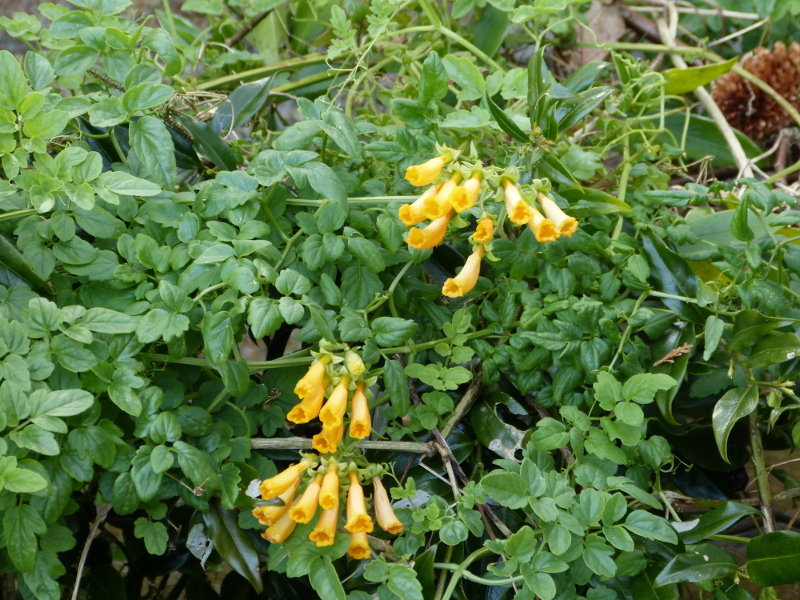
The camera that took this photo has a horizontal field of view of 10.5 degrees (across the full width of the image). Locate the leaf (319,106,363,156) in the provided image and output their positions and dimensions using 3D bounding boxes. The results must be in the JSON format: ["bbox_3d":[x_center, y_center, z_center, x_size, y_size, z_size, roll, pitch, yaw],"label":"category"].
[{"bbox_3d":[-0.029,-0.081,2.146,0.015,0.008,0.029,-36,73,-29],"label":"leaf"}]

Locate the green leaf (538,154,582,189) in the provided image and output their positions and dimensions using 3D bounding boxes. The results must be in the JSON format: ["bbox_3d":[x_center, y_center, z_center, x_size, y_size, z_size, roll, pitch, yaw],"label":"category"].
[{"bbox_3d":[0.083,-0.067,2.250,0.030,0.006,0.011,38,61,8],"label":"green leaf"}]

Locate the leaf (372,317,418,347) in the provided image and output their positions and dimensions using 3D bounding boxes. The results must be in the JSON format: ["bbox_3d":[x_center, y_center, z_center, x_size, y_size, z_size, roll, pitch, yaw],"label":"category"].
[{"bbox_3d":[-0.002,0.014,2.081,0.022,0.015,0.006,-4,-23,-2],"label":"leaf"}]

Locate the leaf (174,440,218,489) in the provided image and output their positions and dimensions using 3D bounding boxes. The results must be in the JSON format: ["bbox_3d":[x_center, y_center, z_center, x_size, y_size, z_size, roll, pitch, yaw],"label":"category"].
[{"bbox_3d":[-0.121,0.098,2.580,0.019,0.010,0.036,-38,77,-22],"label":"leaf"}]

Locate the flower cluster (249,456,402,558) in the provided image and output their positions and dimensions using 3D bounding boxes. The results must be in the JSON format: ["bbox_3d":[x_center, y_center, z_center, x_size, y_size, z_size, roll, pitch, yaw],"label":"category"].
[{"bbox_3d":[-0.043,0.124,2.585,0.090,0.052,0.050,0,20,0],"label":"flower cluster"}]

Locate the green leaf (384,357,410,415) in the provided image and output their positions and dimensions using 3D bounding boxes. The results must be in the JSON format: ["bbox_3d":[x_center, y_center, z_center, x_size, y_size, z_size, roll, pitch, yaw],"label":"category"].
[{"bbox_3d":[-0.002,0.053,2.610,0.014,0.035,0.009,-7,-10,-16],"label":"green leaf"}]

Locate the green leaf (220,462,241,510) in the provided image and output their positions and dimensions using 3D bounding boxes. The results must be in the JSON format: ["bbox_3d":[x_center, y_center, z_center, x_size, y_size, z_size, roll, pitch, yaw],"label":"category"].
[{"bbox_3d":[-0.093,0.102,2.380,0.013,0.027,0.006,-6,-22,13],"label":"green leaf"}]

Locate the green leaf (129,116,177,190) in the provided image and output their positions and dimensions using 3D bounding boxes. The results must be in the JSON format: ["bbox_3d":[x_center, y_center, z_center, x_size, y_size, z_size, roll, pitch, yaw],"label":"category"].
[{"bbox_3d":[-0.125,-0.074,2.200,0.019,0.007,0.044,-20,70,-15],"label":"green leaf"}]

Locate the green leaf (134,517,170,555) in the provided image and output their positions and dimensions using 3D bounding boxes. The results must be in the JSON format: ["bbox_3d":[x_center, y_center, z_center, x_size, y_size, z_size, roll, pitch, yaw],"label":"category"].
[{"bbox_3d":[-0.138,0.131,2.400,0.020,0.021,0.004,-14,-23,-6],"label":"green leaf"}]

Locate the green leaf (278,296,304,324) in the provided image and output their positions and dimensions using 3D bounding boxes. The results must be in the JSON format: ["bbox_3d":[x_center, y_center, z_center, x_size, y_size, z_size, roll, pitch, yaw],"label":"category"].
[{"bbox_3d":[-0.054,0.005,2.160,0.012,0.006,0.016,-16,67,-7],"label":"green leaf"}]

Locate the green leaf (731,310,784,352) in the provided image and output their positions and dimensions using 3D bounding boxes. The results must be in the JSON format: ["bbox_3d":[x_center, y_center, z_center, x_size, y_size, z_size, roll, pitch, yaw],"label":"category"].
[{"bbox_3d":[0.203,0.018,2.450,0.041,0.008,0.019,-22,57,-8],"label":"green leaf"}]

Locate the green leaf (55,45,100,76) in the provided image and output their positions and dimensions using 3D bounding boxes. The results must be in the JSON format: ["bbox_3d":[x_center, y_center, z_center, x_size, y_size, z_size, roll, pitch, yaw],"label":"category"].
[{"bbox_3d":[-0.165,-0.122,2.220,0.025,0.006,0.016,-26,63,-14],"label":"green leaf"}]

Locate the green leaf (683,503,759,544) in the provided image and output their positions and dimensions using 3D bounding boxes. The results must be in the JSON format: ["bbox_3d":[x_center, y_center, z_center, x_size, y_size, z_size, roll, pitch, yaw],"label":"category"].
[{"bbox_3d":[0.179,0.124,2.420,0.051,0.010,0.019,-19,56,-14],"label":"green leaf"}]

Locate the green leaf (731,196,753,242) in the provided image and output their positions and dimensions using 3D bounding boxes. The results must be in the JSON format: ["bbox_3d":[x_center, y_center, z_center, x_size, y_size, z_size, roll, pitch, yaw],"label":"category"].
[{"bbox_3d":[0.193,-0.046,2.450,0.013,0.028,0.007,0,-18,18],"label":"green leaf"}]

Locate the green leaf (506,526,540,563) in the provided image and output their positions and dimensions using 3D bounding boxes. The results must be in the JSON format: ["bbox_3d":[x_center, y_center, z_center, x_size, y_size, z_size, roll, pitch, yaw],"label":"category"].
[{"bbox_3d":[0.072,0.145,2.570,0.018,0.024,0.008,17,-21,13],"label":"green leaf"}]

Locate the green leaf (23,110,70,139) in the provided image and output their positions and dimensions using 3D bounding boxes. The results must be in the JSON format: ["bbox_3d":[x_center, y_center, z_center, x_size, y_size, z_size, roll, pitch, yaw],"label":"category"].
[{"bbox_3d":[-0.174,-0.087,2.149,0.024,0.006,0.014,-32,65,-17],"label":"green leaf"}]

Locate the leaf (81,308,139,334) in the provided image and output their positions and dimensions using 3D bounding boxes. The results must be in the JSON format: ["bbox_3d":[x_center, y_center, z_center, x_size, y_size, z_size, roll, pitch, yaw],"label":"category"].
[{"bbox_3d":[-0.159,0.012,2.370,0.033,0.005,0.016,5,53,3],"label":"leaf"}]

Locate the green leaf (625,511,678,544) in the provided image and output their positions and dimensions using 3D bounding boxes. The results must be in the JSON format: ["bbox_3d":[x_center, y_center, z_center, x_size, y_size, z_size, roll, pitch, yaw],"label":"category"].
[{"bbox_3d":[0.123,0.112,2.130,0.028,0.006,0.014,20,59,13],"label":"green leaf"}]

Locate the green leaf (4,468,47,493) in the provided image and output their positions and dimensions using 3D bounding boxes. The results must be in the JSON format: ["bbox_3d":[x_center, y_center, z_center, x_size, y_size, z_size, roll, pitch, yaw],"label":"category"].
[{"bbox_3d":[-0.220,0.106,2.550,0.025,0.008,0.018,4,53,-4],"label":"green leaf"}]

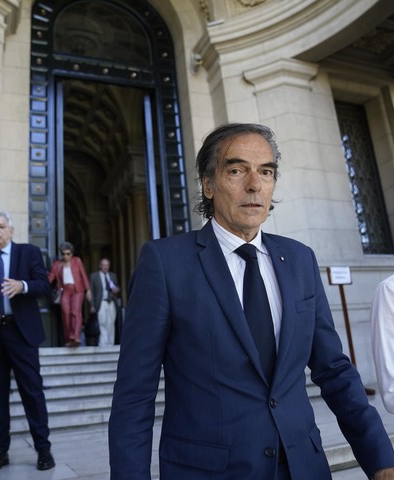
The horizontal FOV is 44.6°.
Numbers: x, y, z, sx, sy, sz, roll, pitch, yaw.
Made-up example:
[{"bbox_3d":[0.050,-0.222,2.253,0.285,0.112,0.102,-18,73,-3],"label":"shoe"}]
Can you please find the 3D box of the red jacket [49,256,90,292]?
[{"bbox_3d":[-2.021,0.543,7.550,0.640,0.560,0.320,0,-17,-16],"label":"red jacket"}]

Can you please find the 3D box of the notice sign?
[{"bbox_3d":[2.115,0.525,7.100,0.370,0.280,0.040,1,-18,-22],"label":"notice sign"}]

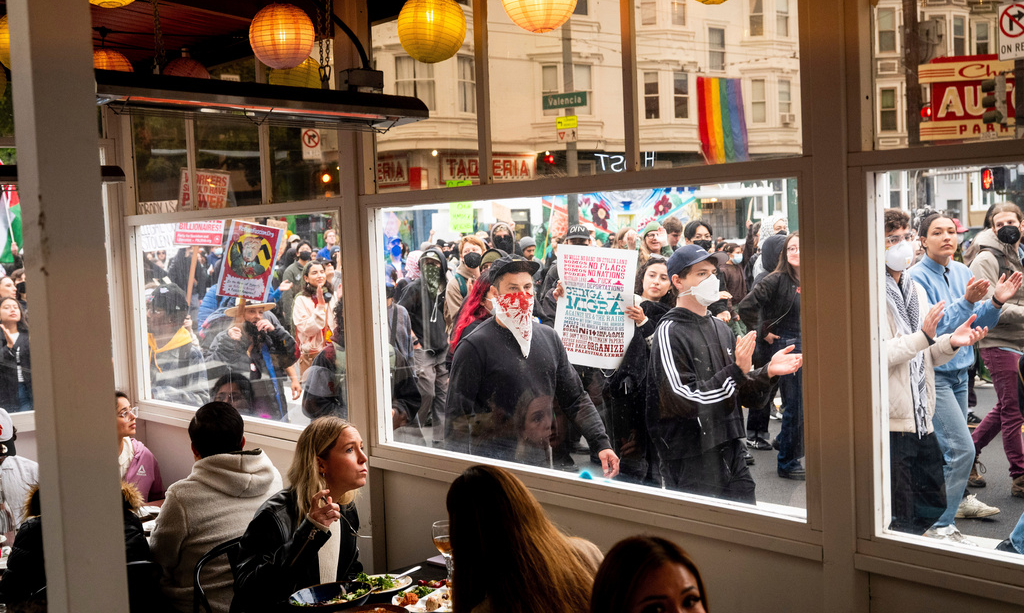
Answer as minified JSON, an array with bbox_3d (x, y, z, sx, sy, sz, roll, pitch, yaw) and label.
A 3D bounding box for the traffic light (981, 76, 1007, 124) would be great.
[{"bbox_3d":[7.540,-3.226,19.600,0.350,0.760,0.250,0,5,38],"label":"traffic light"}]

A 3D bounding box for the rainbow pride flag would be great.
[{"bbox_3d":[7.870,-6.895,46.904,2.579,3.448,0.150,-5,5,-40],"label":"rainbow pride flag"}]

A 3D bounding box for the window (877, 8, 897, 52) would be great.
[{"bbox_3d":[15.909,-11.707,53.127,0.798,1.953,0.150,-3,4,-4],"label":"window"}]

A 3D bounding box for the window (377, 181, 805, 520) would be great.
[{"bbox_3d":[0.118,0.090,3.626,0.090,0.810,1.765,-5,5,-40],"label":"window"}]

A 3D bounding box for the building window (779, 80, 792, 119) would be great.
[{"bbox_3d":[10.535,-7.935,48.210,0.837,1.599,0.150,-5,5,-40],"label":"building window"}]

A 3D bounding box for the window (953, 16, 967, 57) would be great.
[{"bbox_3d":[19.852,-11.950,55.500,0.920,1.850,0.150,-5,5,-39],"label":"window"}]

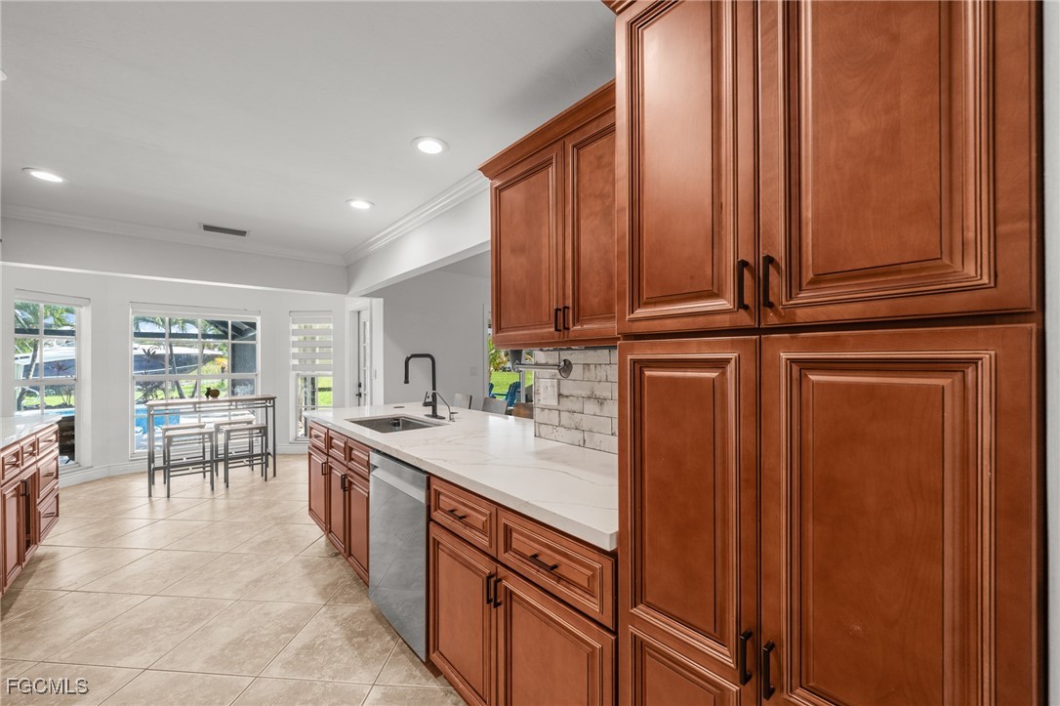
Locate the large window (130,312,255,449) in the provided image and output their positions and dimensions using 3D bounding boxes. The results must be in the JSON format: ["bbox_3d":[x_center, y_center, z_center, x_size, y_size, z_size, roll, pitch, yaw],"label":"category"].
[{"bbox_3d":[-4.135,0.339,4.772,1.198,1.665,0.110,2,-2,-43],"label":"large window"}]

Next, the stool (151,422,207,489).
[{"bbox_3d":[-3.728,1.068,4.149,0.350,0.590,0.285,2,-2,-43],"label":"stool"}]

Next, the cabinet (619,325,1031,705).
[{"bbox_3d":[0.634,0.628,0.876,0.625,1.308,0.610,2,-2,-43],"label":"cabinet"}]

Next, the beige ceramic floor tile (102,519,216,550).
[{"bbox_3d":[-2.713,1.341,2.825,0.471,0.012,0.471,0,-2,3],"label":"beige ceramic floor tile"}]

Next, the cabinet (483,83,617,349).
[{"bbox_3d":[0.217,-0.444,1.567,0.375,0.854,0.940,2,-2,-43],"label":"cabinet"}]

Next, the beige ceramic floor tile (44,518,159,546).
[{"bbox_3d":[-3.188,1.337,2.848,0.471,0.012,0.471,0,-2,3],"label":"beige ceramic floor tile"}]

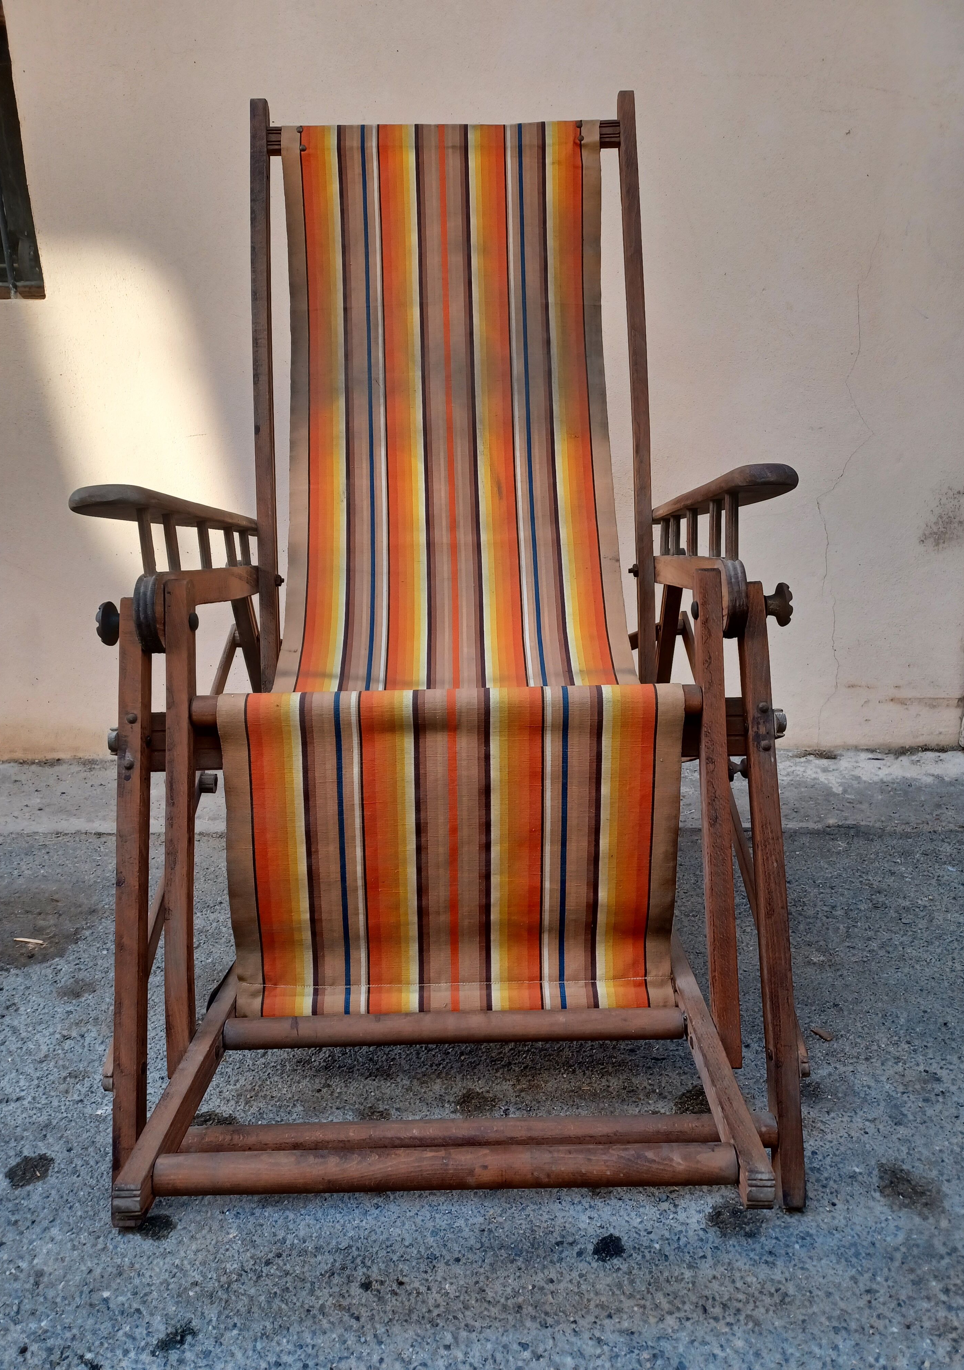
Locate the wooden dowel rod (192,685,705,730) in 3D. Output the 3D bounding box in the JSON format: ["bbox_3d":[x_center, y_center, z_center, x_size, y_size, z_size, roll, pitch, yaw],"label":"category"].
[{"bbox_3d":[-0.033,0.021,0.941,0.488,0.030,0.030,-1,16,0],"label":"wooden dowel rod"}]

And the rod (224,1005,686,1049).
[{"bbox_3d":[-0.027,0.340,0.977,0.456,0.030,0.030,-1,16,0],"label":"rod"}]

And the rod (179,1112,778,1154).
[{"bbox_3d":[-0.021,0.396,0.867,0.558,0.031,0.031,-1,16,0],"label":"rod"}]

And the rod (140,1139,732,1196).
[{"bbox_3d":[-0.028,0.379,0.773,0.458,0.032,0.032,-1,16,0],"label":"rod"}]

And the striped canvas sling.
[{"bbox_3d":[-0.040,-0.226,1.186,0.451,0.957,0.700,-1,16,0],"label":"striped canvas sling"}]

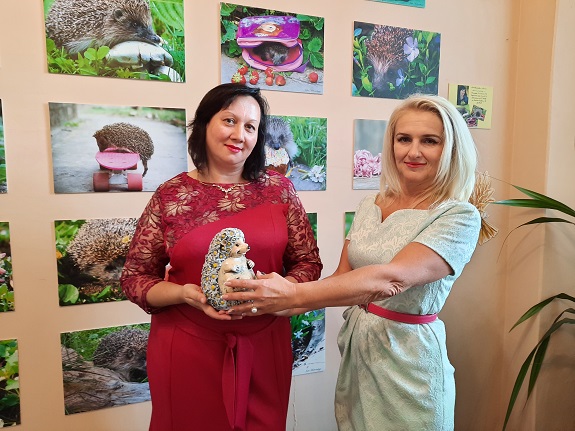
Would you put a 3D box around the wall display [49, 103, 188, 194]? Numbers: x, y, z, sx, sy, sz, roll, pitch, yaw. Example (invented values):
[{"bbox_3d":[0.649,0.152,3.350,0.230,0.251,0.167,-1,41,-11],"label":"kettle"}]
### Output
[{"bbox_3d":[-0.586,-0.234,1.482,0.444,0.303,0.016,-2,7,-19],"label":"wall display"}]

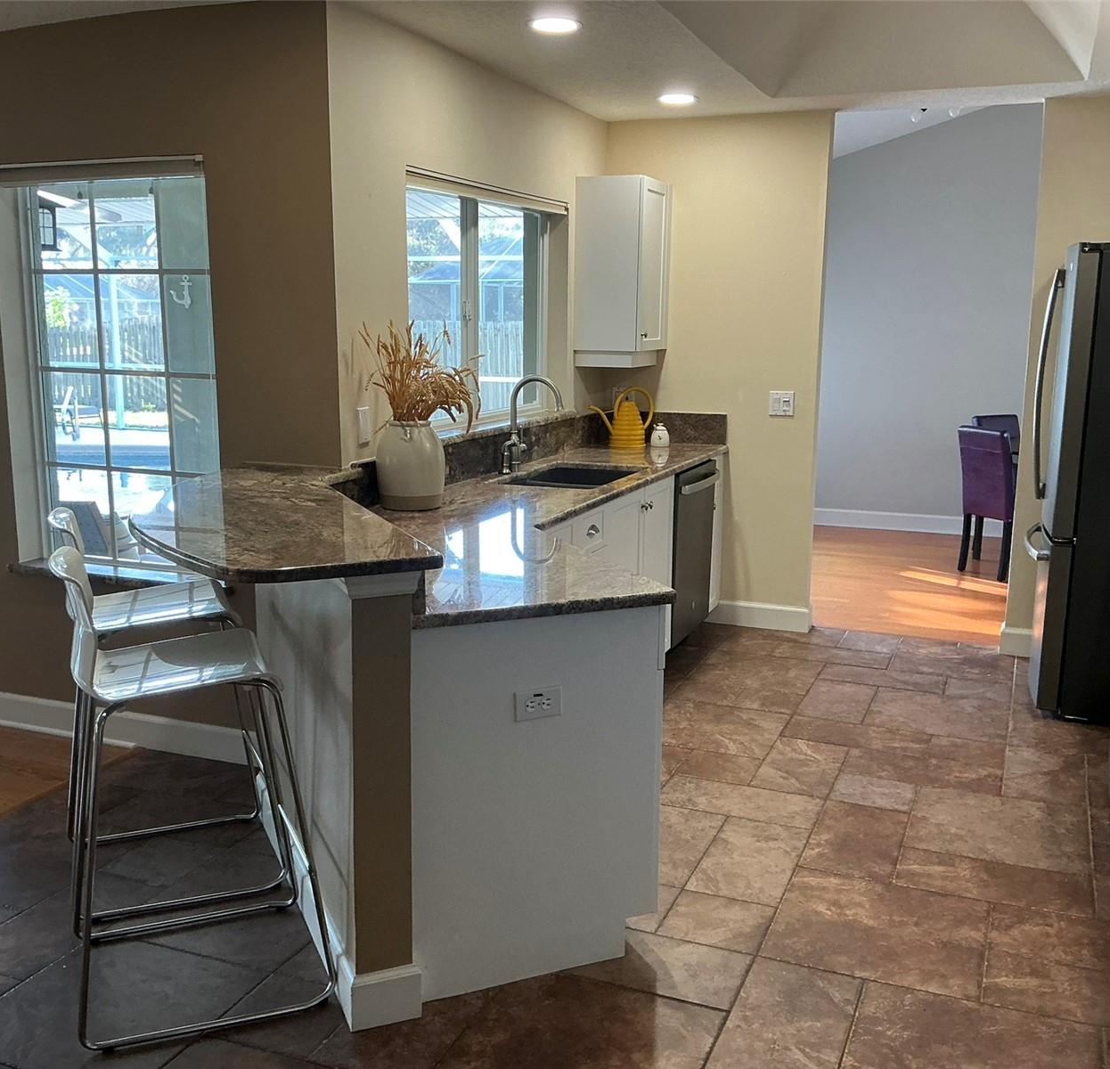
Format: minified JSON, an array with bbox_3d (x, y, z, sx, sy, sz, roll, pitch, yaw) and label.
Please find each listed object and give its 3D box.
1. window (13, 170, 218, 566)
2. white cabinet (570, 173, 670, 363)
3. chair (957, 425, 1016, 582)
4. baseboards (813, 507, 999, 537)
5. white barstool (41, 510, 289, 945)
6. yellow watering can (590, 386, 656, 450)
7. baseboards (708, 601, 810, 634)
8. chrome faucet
[{"bbox_3d":[-1.469,-0.540,3.945,0.880,1.330,0.100,5,11,22],"label":"window"},{"bbox_3d":[0.323,-1.245,5.531,0.325,0.869,0.409,5,11,22],"label":"white cabinet"},{"bbox_3d":[2.805,-0.209,7.035,0.520,0.910,0.410,-5,11,-27],"label":"chair"},{"bbox_3d":[2.607,-0.084,8.537,1.360,0.130,0.020,5,11,22],"label":"baseboards"},{"bbox_3d":[-1.026,0.427,3.042,0.525,0.985,0.470,-4,11,-23],"label":"white barstool"},{"bbox_3d":[0.329,-0.583,5.665,0.310,0.300,0.180,0,10,-6],"label":"yellow watering can"},{"bbox_3d":[1.010,0.405,5.750,0.520,0.117,0.018,5,11,22],"label":"baseboards"},{"bbox_3d":[-0.080,-0.427,4.530,0.215,0.380,0.170,5,11,22],"label":"chrome faucet"}]

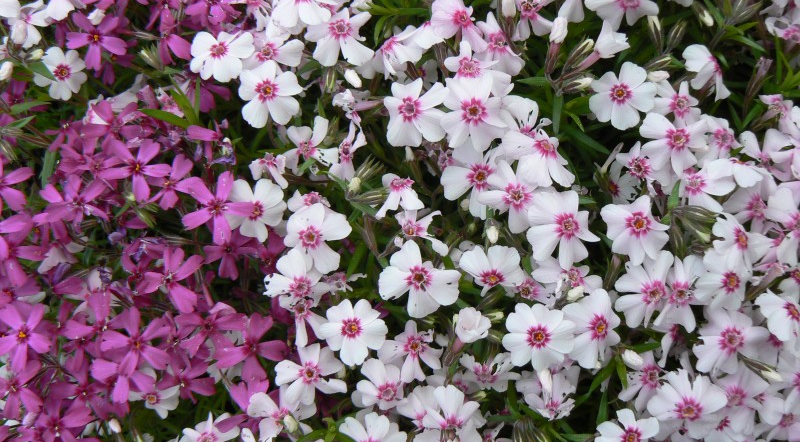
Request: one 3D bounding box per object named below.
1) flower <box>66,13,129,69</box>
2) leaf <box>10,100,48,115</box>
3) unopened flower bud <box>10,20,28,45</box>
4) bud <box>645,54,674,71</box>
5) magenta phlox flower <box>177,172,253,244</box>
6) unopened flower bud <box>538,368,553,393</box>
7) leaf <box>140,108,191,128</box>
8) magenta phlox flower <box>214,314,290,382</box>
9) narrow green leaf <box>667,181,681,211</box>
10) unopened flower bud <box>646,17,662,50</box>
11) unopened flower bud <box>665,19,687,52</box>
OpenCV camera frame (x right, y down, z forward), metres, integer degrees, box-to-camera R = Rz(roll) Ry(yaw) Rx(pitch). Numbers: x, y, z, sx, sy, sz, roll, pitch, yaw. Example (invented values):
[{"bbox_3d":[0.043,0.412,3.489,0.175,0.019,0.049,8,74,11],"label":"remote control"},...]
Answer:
[{"bbox_3d":[-0.099,-0.058,0.272,0.020,0.008,0.019,4,72,-2],"label":"flower"},{"bbox_3d":[-0.131,-0.041,0.295,0.014,0.003,0.002,-17,14,-11],"label":"leaf"},{"bbox_3d":[-0.121,-0.060,0.265,0.005,0.009,0.005,5,24,-2],"label":"unopened flower bud"},{"bbox_3d":[0.087,-0.053,0.278,0.011,0.004,0.004,-27,58,22],"label":"bud"},{"bbox_3d":[-0.055,-0.004,0.250,0.022,0.007,0.022,0,78,-2],"label":"magenta phlox flower"},{"bbox_3d":[0.048,0.053,0.275,0.003,0.003,0.008,-14,52,7],"label":"unopened flower bud"},{"bbox_3d":[-0.076,-0.033,0.270,0.017,0.002,0.004,15,63,1],"label":"leaf"},{"bbox_3d":[-0.046,0.039,0.260,0.023,0.007,0.021,0,76,0],"label":"magenta phlox flower"},{"bbox_3d":[0.086,-0.008,0.260,0.004,0.010,0.002,18,18,0],"label":"narrow green leaf"},{"bbox_3d":[0.083,-0.061,0.270,0.004,0.012,0.004,-14,21,0],"label":"unopened flower bud"},{"bbox_3d":[0.096,-0.064,0.288,0.004,0.012,0.004,26,44,11],"label":"unopened flower bud"}]

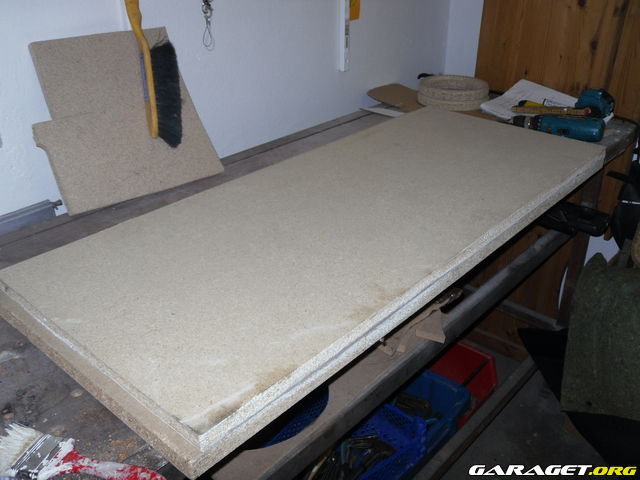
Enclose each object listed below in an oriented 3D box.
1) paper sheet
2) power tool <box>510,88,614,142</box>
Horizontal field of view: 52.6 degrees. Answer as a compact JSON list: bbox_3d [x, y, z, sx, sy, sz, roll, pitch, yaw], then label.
[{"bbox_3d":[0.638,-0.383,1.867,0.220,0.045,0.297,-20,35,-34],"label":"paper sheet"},{"bbox_3d":[0.663,-0.351,1.772,0.230,0.083,0.245,12,30,20],"label":"power tool"}]

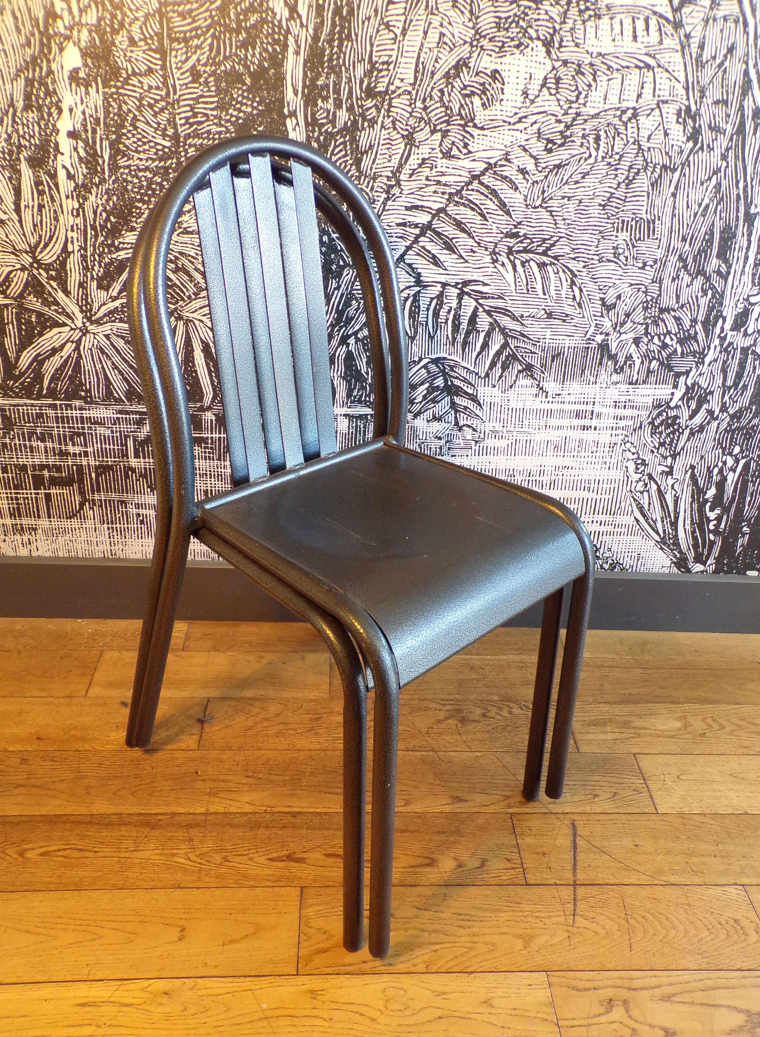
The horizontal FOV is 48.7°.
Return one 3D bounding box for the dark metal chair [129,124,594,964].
[{"bbox_3d":[-0.022,0.014,1.067,0.438,0.859,0.532,-23,41,-39],"label":"dark metal chair"}]

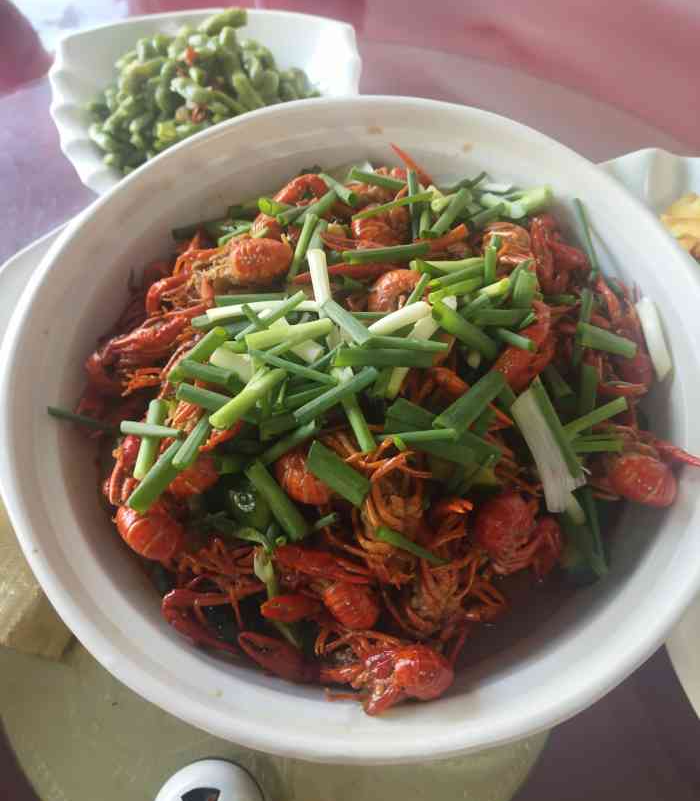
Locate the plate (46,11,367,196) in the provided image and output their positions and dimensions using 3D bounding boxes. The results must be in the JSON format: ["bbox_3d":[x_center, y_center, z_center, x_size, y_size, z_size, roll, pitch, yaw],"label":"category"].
[{"bbox_3d":[-0.101,-0.194,0.581,0.221,0.050,0.198,-1,61,0],"label":"plate"}]

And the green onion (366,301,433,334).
[{"bbox_3d":[0.023,-0.038,0.383,0.033,0.006,0.006,-23,66,-11],"label":"green onion"}]

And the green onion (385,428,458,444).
[{"bbox_3d":[0.032,0.017,0.369,0.035,0.004,0.005,-4,64,1],"label":"green onion"}]

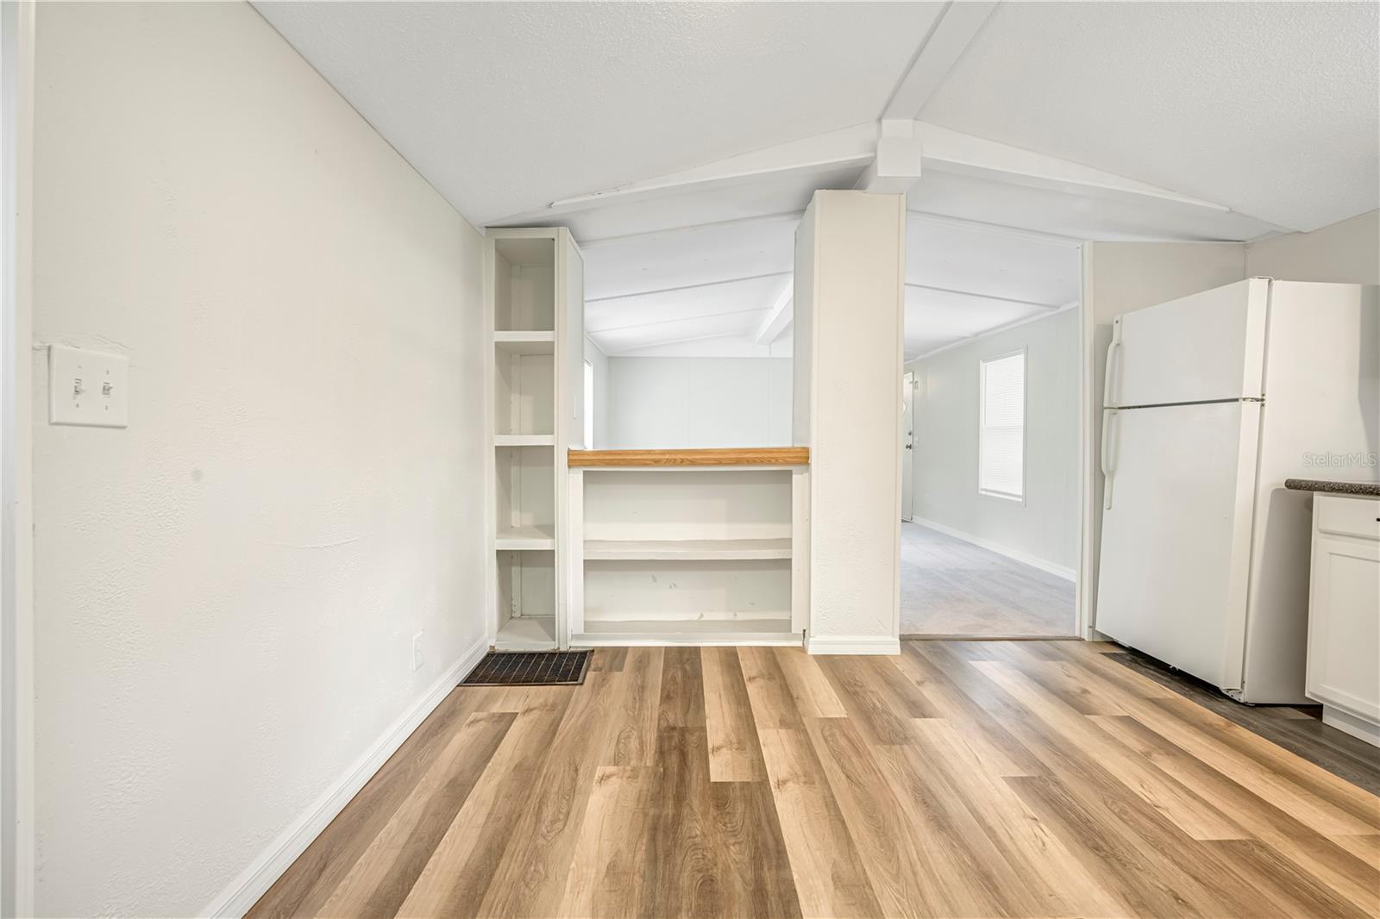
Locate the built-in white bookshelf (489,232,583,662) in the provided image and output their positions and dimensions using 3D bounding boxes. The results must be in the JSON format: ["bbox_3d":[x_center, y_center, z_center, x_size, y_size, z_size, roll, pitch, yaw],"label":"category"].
[{"bbox_3d":[-0.806,-0.093,2.842,0.427,2.067,0.432,0,2,-1],"label":"built-in white bookshelf"}]

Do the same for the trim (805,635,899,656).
[{"bbox_3d":[0.800,0.906,2.622,0.453,0.089,0.018,0,2,-1],"label":"trim"}]

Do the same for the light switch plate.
[{"bbox_3d":[-0.995,-0.117,0.895,0.008,0.122,0.118,0,2,-1],"label":"light switch plate"}]

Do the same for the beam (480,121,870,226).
[{"bbox_3d":[-0.022,-1.286,2.502,1.815,0.154,0.090,-12,2,0],"label":"beam"}]

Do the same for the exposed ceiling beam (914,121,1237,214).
[{"bbox_3d":[1.765,-1.318,2.519,1.539,0.153,0.090,12,2,-1],"label":"exposed ceiling beam"}]

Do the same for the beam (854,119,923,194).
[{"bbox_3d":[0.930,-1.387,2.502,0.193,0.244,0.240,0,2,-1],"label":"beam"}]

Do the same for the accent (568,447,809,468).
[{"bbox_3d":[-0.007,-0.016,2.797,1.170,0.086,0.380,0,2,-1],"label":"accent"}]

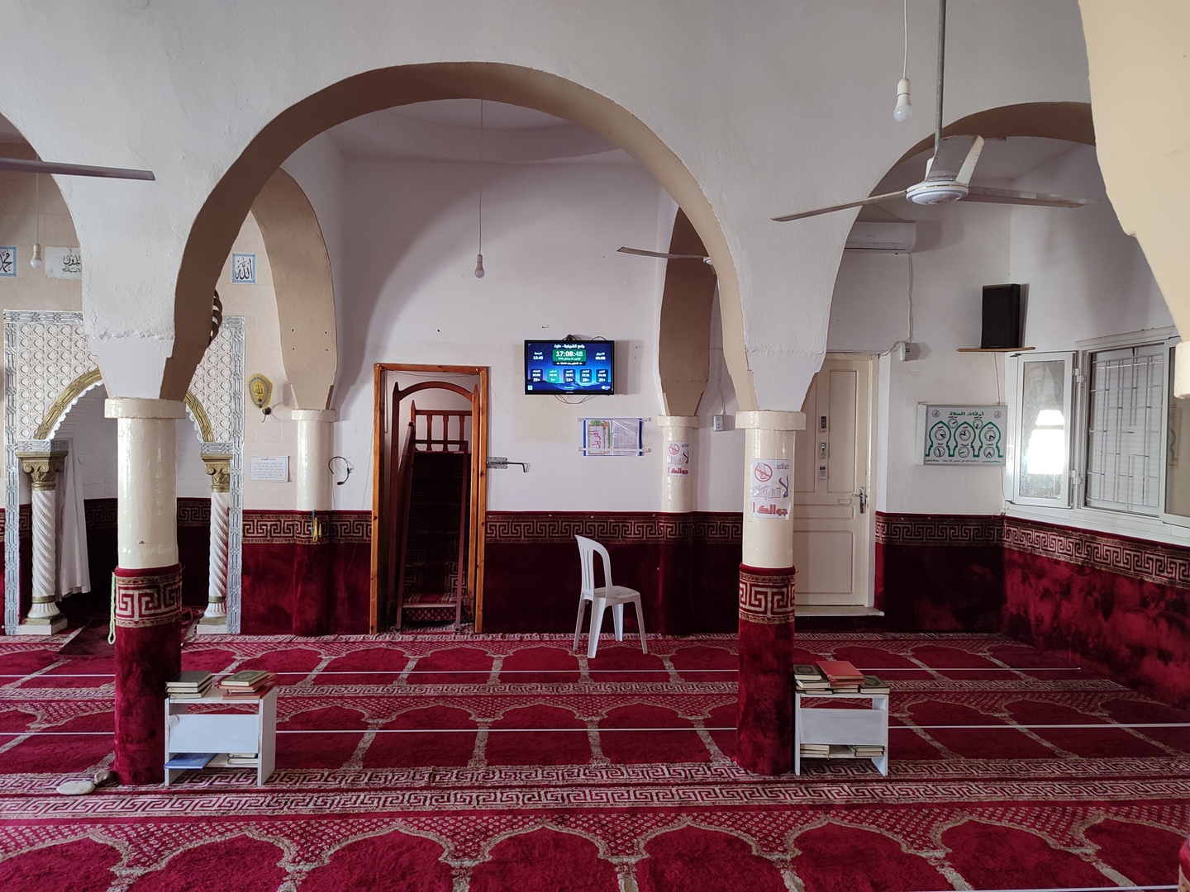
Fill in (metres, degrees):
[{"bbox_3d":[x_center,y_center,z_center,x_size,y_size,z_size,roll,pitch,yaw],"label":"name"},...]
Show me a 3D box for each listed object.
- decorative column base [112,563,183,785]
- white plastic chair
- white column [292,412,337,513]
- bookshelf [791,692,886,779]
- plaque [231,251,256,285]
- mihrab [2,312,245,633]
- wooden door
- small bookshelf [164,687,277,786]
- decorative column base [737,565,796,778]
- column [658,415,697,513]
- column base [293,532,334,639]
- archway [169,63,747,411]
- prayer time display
[{"bbox_3d":[-2.093,1.039,4.029,0.290,0.990,0.290,1,1,-4],"label":"decorative column base"},{"bbox_3d":[0.102,1.115,6.465,0.480,0.855,0.430,0,2,-32],"label":"white plastic chair"},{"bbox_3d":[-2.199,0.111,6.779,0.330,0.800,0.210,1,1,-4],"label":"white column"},{"bbox_3d":[1.175,1.381,4.188,0.455,0.390,0.170,1,1,-4],"label":"bookshelf"},{"bbox_3d":[-2.723,-1.378,6.668,0.182,0.237,0.015,1,2,-4],"label":"plaque"},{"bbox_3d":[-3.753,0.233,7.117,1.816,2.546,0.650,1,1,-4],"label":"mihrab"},{"bbox_3d":[1.925,0.307,7.298,0.854,2.113,0.080,1,2,-4],"label":"wooden door"},{"bbox_3d":[-1.770,1.374,4.072,0.446,0.410,0.187,1,2,-4],"label":"small bookshelf"},{"bbox_3d":[0.867,1.106,4.348,0.277,1.007,0.277,1,2,-4],"label":"decorative column base"},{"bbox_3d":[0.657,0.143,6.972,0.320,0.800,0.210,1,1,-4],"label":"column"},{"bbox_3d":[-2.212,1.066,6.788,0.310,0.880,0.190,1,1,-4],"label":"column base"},{"bbox_3d":[-0.597,-0.937,4.110,2.600,1.590,0.430,1,1,-4],"label":"archway"},{"bbox_3d":[-0.202,-0.619,6.810,0.709,0.426,0.070,1,2,-4],"label":"prayer time display"}]

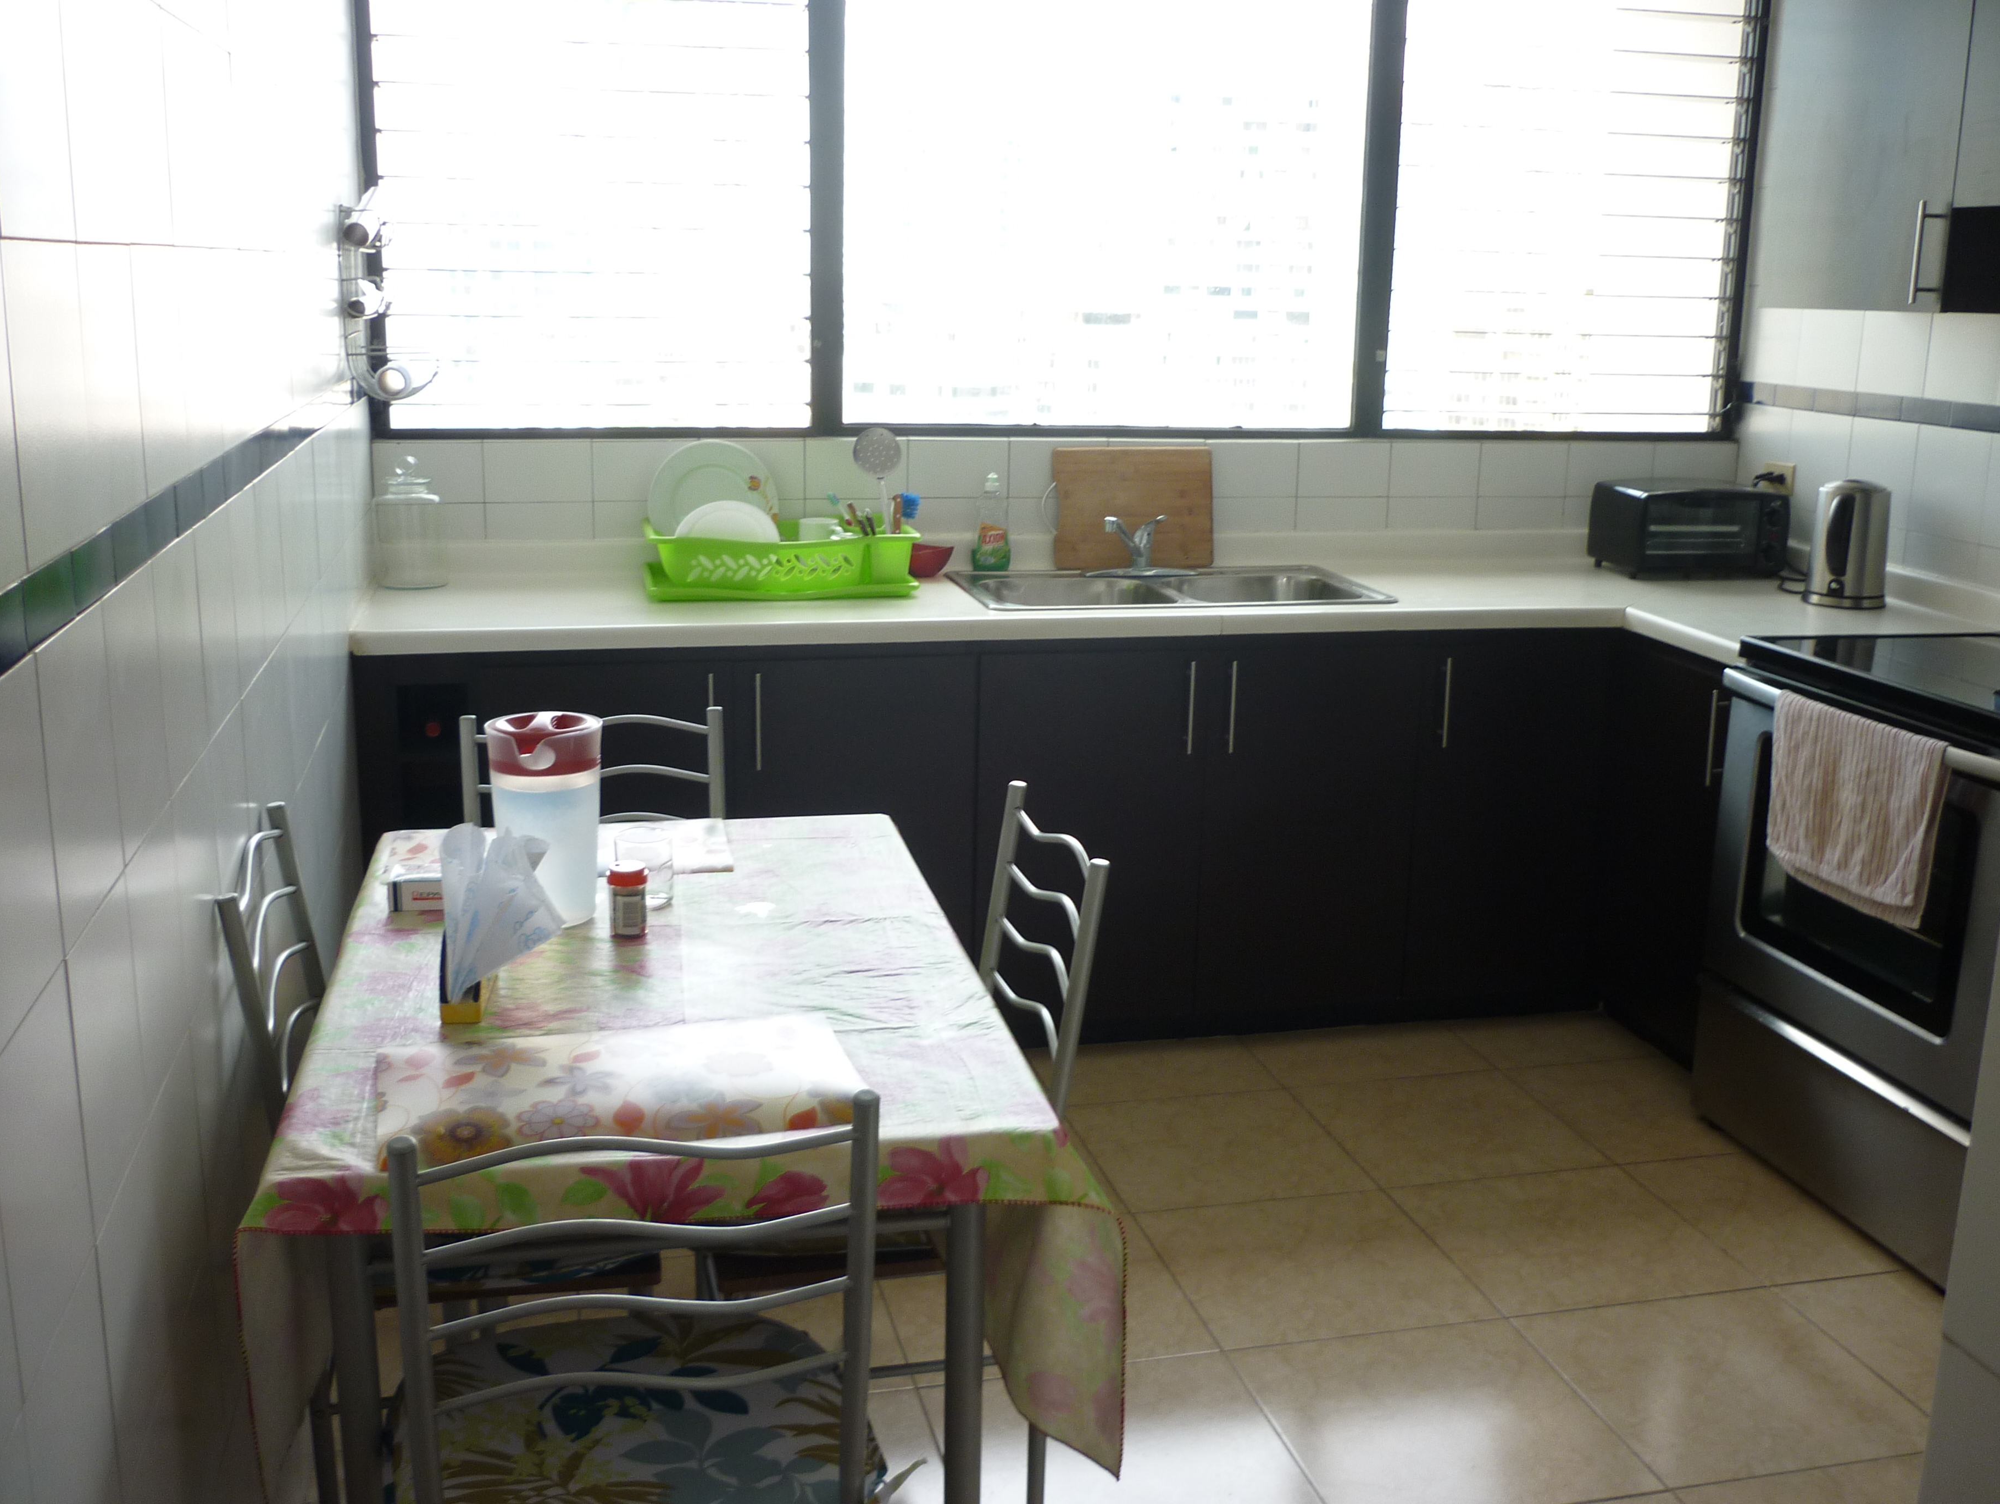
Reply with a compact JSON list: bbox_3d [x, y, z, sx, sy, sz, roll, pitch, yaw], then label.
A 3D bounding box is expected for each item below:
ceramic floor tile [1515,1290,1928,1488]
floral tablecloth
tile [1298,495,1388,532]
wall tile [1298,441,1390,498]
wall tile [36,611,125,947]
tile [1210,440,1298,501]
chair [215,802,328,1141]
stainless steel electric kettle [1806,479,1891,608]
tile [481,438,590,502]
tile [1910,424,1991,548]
[{"bbox_3d":[1.041,0.912,2.756,0.446,0.010,0.446,-2,14,-13],"label":"ceramic floor tile"},{"bbox_3d":[-0.382,0.393,2.194,0.765,0.365,1.080,-2,14,-13],"label":"floral tablecloth"},{"bbox_3d":[0.797,-0.551,4.439,0.226,0.080,0.010,-2,14,-12],"label":"tile"},{"bbox_3d":[0.774,-0.634,4.300,0.222,0.127,0.010,-2,14,-14],"label":"wall tile"},{"bbox_3d":[-0.658,0.011,1.368,0.010,0.207,0.205,-2,14,-13],"label":"wall tile"},{"bbox_3d":[0.577,-0.645,4.367,0.218,0.126,0.010,-2,14,-12],"label":"tile"},{"bbox_3d":[-0.639,0.508,2.282,0.448,0.847,0.423,-2,14,-13],"label":"chair"},{"bbox_3d":[1.730,-0.426,3.894,0.160,0.245,0.195,11,17,35],"label":"stainless steel electric kettle"},{"bbox_3d":[-0.974,-0.593,4.038,0.222,0.131,0.010,-2,14,-12],"label":"tile"},{"bbox_3d":[1.902,-0.534,3.821,0.010,0.215,0.215,-2,14,-13],"label":"tile"}]

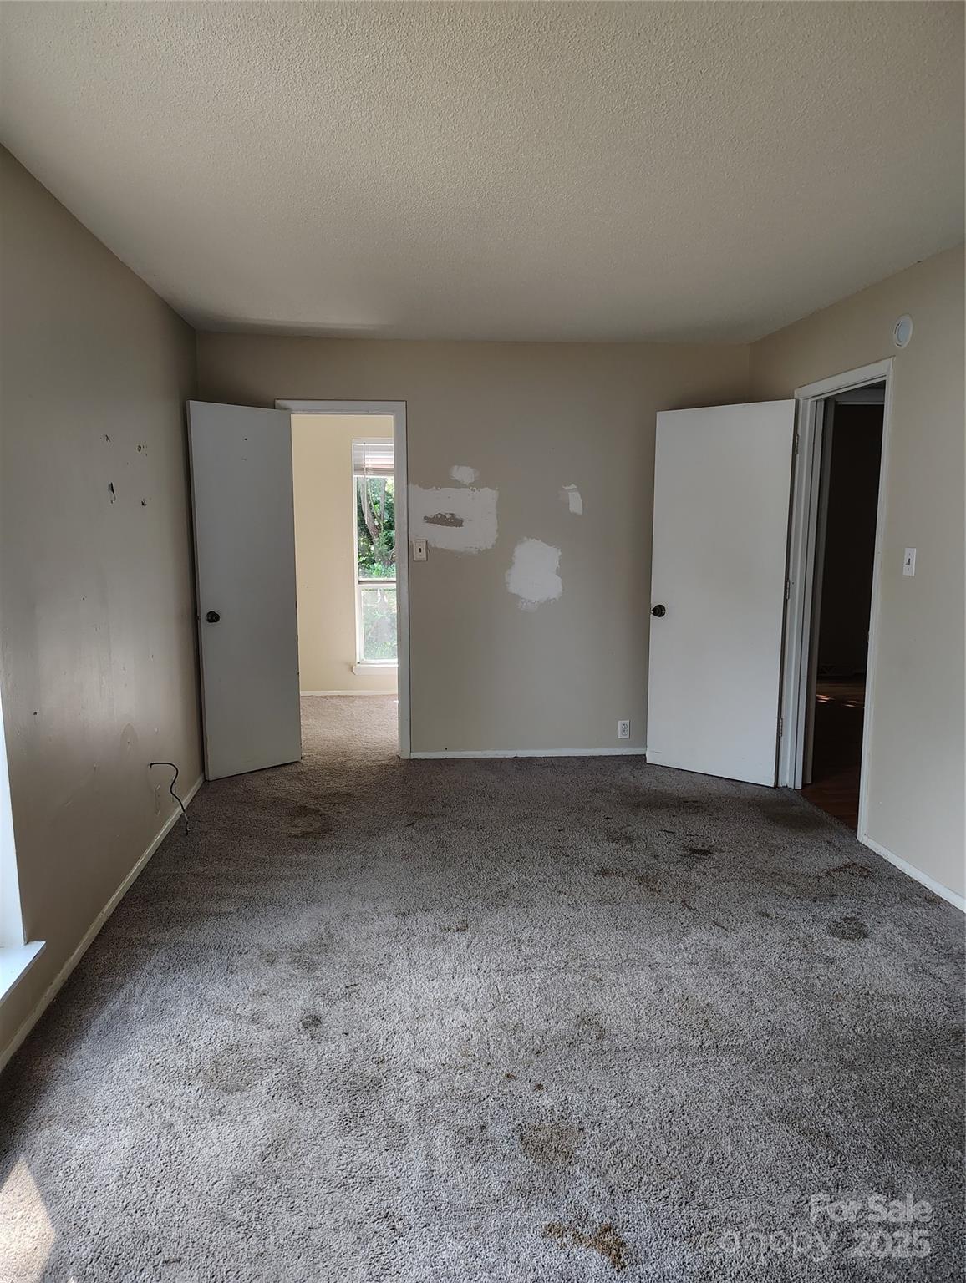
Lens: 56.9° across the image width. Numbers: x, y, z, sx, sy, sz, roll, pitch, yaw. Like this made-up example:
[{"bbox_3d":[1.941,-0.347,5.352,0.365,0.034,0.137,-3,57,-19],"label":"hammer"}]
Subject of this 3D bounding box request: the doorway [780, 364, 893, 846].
[{"bbox_3d":[1.713,-0.196,4.281,0.140,2.097,0.916,-1,8,-6],"label":"doorway"}]

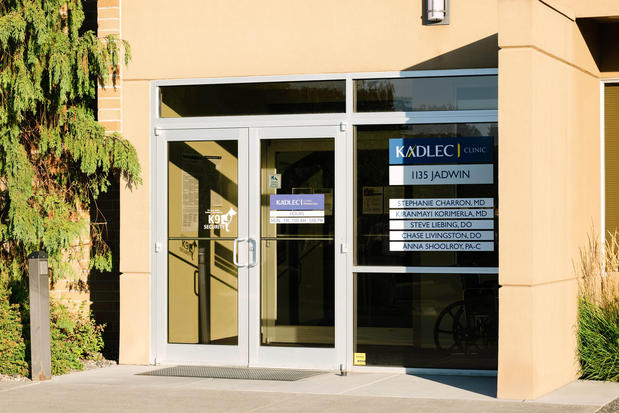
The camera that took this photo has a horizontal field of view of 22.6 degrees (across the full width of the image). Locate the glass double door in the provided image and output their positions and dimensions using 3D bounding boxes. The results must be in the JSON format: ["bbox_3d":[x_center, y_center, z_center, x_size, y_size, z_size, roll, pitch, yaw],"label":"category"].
[{"bbox_3d":[-0.539,0.363,13.835,1.849,2.150,0.120,0,-1,21],"label":"glass double door"}]

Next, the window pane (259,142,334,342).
[{"bbox_3d":[-0.109,0.319,13.673,0.712,1.848,0.045,0,-1,21],"label":"window pane"}]

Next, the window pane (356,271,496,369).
[{"bbox_3d":[1.065,0.979,13.256,1.450,0.817,0.050,0,-1,21],"label":"window pane"}]

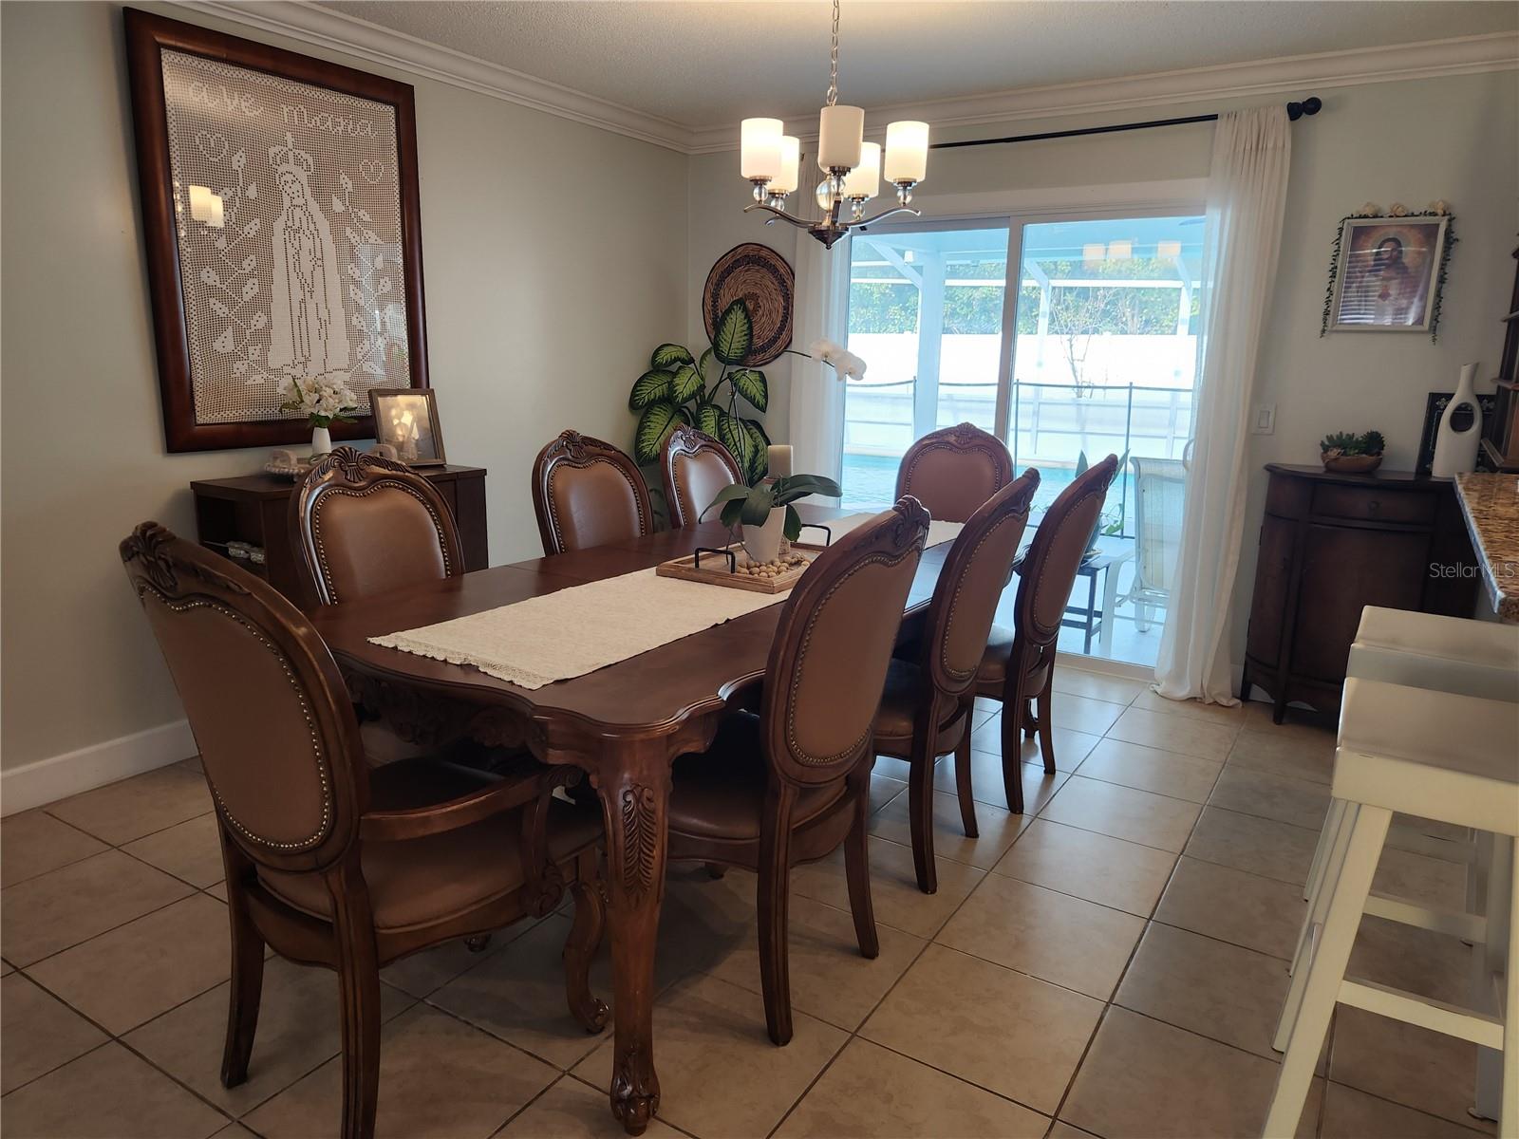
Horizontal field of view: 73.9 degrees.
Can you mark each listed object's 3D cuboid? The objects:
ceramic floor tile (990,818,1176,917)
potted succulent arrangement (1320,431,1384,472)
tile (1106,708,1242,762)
[{"bbox_3d":[0.909,0.817,2.788,0.402,0.010,0.402,8,14,31],"label":"ceramic floor tile"},{"bbox_3d":[2.224,-0.444,3.784,0.210,0.157,0.200,8,13,31],"label":"potted succulent arrangement"},{"bbox_3d":[1.565,0.624,3.818,0.400,0.010,0.400,8,13,31],"label":"tile"}]

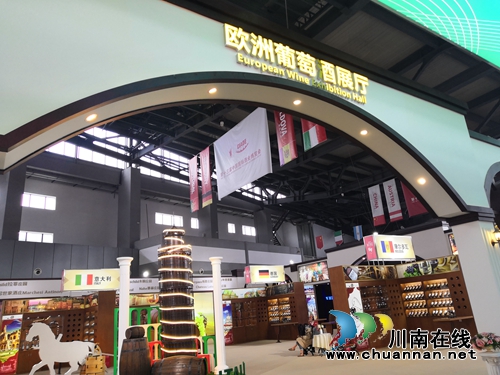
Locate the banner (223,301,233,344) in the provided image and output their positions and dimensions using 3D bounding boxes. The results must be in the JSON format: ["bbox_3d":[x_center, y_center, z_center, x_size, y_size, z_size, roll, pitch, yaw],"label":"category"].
[{"bbox_3d":[-1.343,7.935,22.784,0.828,2.480,0.050,9,-23,-36],"label":"banner"}]

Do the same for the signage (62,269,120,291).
[{"bbox_3d":[-8.345,4.916,20.719,2.932,1.070,0.535,9,-23,-36],"label":"signage"}]

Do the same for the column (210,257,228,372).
[{"bbox_3d":[-0.984,3.823,11.851,0.410,3.392,0.410,-4,-18,-1],"label":"column"}]

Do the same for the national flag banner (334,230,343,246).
[{"bbox_3d":[9.426,5.441,41.445,0.040,1.524,0.991,9,-23,-36],"label":"national flag banner"}]

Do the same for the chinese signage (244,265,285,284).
[{"bbox_3d":[0.948,5.239,23.387,2.560,0.980,0.506,8,-22,-34],"label":"chinese signage"}]

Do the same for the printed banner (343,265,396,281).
[{"bbox_3d":[5.269,3.697,16.783,3.724,0.594,0.060,9,-23,-36],"label":"printed banner"}]

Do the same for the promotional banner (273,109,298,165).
[{"bbox_3d":[1.510,-2.646,16.861,0.030,3.365,1.114,8,-22,-35],"label":"promotional banner"}]

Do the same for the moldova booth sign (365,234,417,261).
[{"bbox_3d":[5.899,2.539,16.280,2.544,0.972,0.506,8,-22,-34],"label":"moldova booth sign"}]

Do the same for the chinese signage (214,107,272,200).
[{"bbox_3d":[-0.414,-1.383,17.834,0.080,3.040,4.151,9,-23,-36],"label":"chinese signage"}]

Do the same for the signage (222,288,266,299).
[{"bbox_3d":[-0.376,6.580,24.086,3.550,0.594,0.060,9,-23,-36],"label":"signage"}]

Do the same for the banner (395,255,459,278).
[{"bbox_3d":[6.670,3.071,14.806,0.060,0.539,2.541,8,-22,-35],"label":"banner"}]

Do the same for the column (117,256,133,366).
[{"bbox_3d":[-3.055,3.296,9.497,0.419,3.110,0.419,1,-19,-18],"label":"column"}]

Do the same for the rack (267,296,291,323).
[{"bbox_3d":[1.782,7.042,22.308,0.300,1.260,1.928,8,-22,-35],"label":"rack"}]

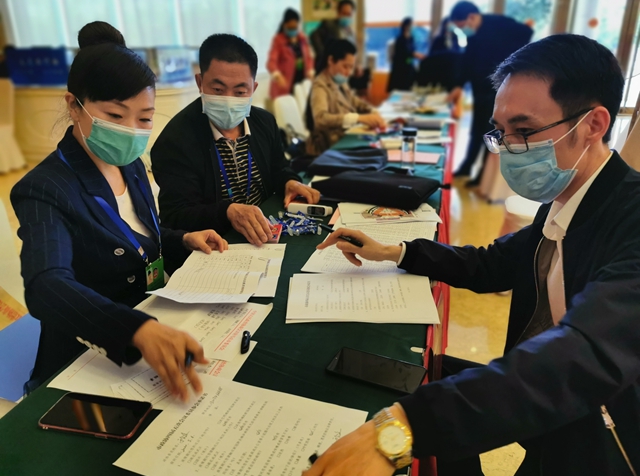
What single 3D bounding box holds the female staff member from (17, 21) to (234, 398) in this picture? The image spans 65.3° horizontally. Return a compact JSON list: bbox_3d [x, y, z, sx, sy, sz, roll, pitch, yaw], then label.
[{"bbox_3d":[-0.397,0.205,1.176,0.620,1.310,0.560,9,25,26],"label":"female staff member"}]

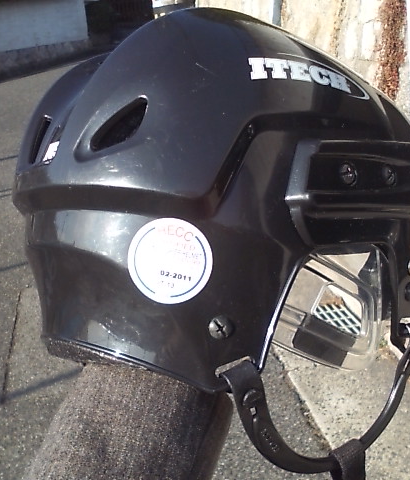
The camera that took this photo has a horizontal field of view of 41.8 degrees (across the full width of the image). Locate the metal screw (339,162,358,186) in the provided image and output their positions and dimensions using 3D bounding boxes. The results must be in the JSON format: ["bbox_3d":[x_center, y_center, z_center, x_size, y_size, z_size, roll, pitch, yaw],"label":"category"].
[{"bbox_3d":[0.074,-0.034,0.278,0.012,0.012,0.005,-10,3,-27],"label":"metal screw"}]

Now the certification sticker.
[{"bbox_3d":[-0.017,0.011,0.265,0.042,0.042,0.002,12,-2,0],"label":"certification sticker"}]

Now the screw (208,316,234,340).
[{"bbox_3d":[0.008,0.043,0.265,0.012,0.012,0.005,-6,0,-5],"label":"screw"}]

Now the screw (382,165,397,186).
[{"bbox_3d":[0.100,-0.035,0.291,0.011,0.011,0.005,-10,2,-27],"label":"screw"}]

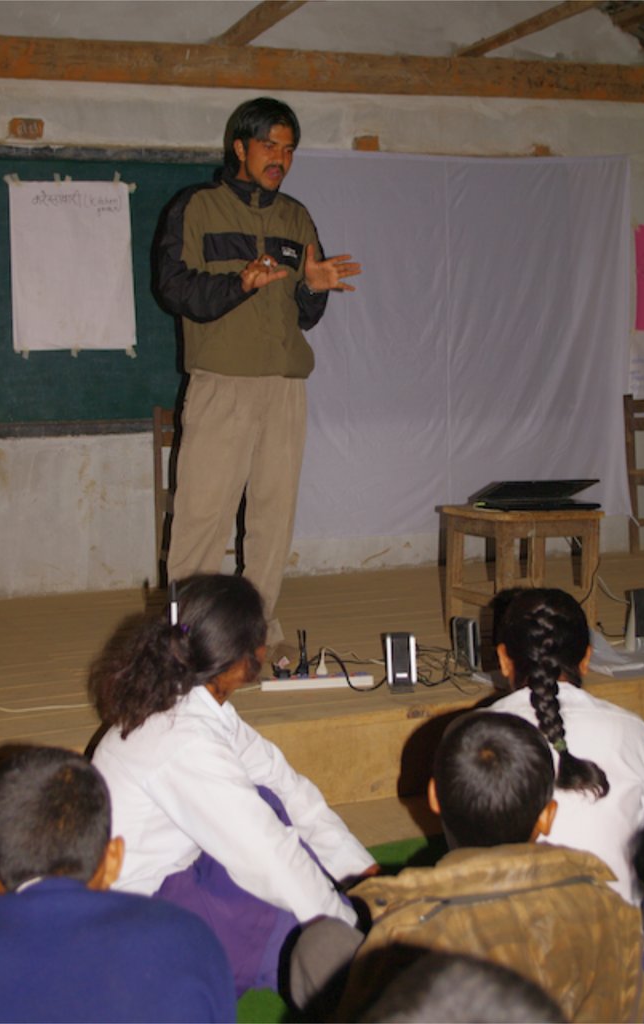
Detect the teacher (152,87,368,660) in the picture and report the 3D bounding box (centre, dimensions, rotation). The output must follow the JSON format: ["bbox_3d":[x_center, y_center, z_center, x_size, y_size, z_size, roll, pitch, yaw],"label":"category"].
[{"bbox_3d":[-0.216,-0.427,4.662,0.520,1.710,0.420,-5,9,-27],"label":"teacher"}]

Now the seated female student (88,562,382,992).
[{"bbox_3d":[-0.187,0.525,3.033,0.550,0.760,0.400,-7,10,-38],"label":"seated female student"}]

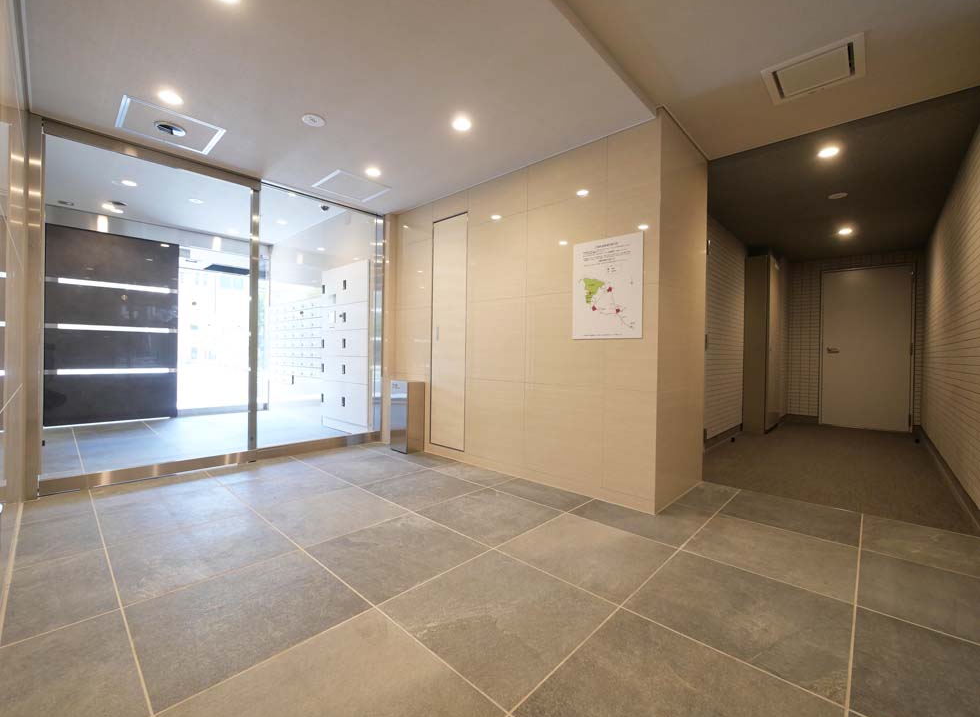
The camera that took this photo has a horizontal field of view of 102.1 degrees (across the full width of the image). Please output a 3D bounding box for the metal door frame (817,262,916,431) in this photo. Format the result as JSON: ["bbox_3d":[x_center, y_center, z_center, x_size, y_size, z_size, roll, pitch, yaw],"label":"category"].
[{"bbox_3d":[4.824,-0.135,5.116,0.860,2.060,0.060,1,0,43],"label":"metal door frame"}]

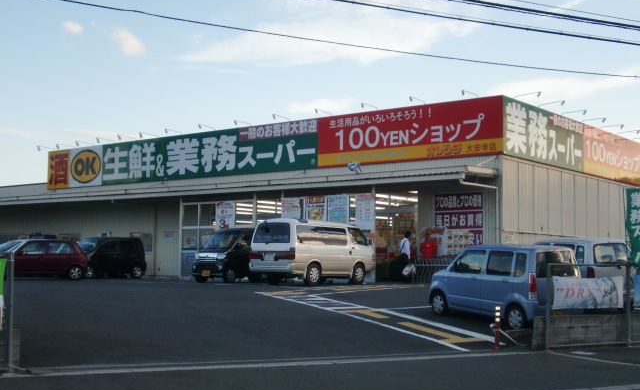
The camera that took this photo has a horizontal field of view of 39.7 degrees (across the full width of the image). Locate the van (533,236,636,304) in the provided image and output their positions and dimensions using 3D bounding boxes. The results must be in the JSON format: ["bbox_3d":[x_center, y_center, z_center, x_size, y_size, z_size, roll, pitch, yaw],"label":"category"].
[{"bbox_3d":[6.160,1.960,22.600,1.500,1.700,3.500,2,-2,-30],"label":"van"}]

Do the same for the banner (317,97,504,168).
[{"bbox_3d":[2.842,-2.041,30.084,7.411,1.834,0.150,-3,-6,38],"label":"banner"}]

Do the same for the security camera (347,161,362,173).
[{"bbox_3d":[1.207,-0.961,30.789,0.420,0.400,0.400,4,-6,-37],"label":"security camera"}]

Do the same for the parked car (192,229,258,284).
[{"bbox_3d":[-2.710,2.100,30.800,1.475,1.840,3.400,-2,-4,38],"label":"parked car"}]

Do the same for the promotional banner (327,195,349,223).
[{"bbox_3d":[0.650,0.624,31.715,0.969,1.180,0.030,-3,-6,38],"label":"promotional banner"}]

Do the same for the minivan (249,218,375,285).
[{"bbox_3d":[-0.073,1.827,27.814,1.700,1.970,4.750,-3,-6,35],"label":"minivan"}]

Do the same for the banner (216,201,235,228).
[{"bbox_3d":[-3.731,0.861,35.182,1.010,1.184,0.030,-3,-6,38],"label":"banner"}]

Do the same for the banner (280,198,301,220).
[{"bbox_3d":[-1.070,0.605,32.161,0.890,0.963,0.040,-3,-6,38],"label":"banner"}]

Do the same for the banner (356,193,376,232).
[{"bbox_3d":[1.531,0.580,30.113,0.809,1.214,0.040,-3,-6,38],"label":"banner"}]

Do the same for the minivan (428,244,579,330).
[{"bbox_3d":[3.808,1.847,18.861,1.475,1.645,3.395,2,-2,-31],"label":"minivan"}]

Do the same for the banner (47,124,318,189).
[{"bbox_3d":[-7.021,-1.621,39.789,17.505,2.001,0.150,-3,-6,38],"label":"banner"}]

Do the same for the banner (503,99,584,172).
[{"bbox_3d":[8.336,-2.093,32.307,0.150,1.991,7.019,-3,-6,38],"label":"banner"}]

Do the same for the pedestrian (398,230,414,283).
[{"bbox_3d":[2.912,2.082,29.706,0.450,1.710,0.500,0,-5,3],"label":"pedestrian"}]

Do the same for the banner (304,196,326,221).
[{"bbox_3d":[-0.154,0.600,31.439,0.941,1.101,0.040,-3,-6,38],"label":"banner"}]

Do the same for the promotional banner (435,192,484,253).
[{"bbox_3d":[4.740,0.933,30.355,1.867,1.959,0.050,-3,-6,38],"label":"promotional banner"}]

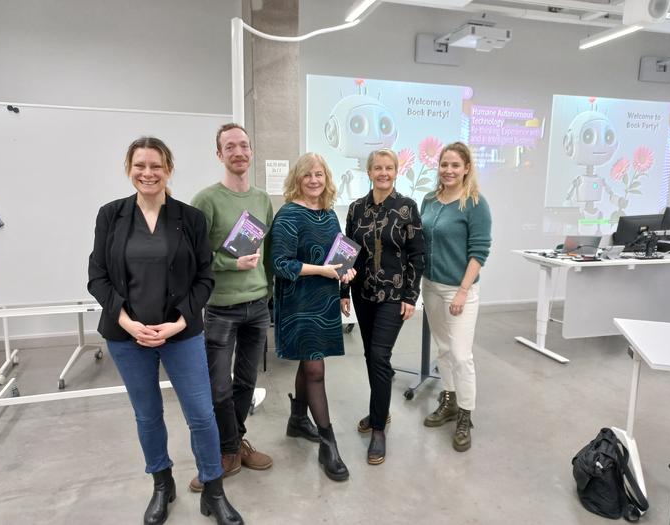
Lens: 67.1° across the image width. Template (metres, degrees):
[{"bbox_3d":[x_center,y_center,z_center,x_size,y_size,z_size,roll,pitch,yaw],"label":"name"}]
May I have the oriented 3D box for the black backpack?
[{"bbox_3d":[1.353,0.983,2.460,0.250,0.380,0.270,0,8,-5],"label":"black backpack"}]

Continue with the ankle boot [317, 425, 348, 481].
[{"bbox_3d":[-0.007,1.014,2.691,0.100,0.225,0.255,-4,9,-30],"label":"ankle boot"}]

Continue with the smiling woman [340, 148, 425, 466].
[{"bbox_3d":[0.271,0.228,2.924,0.480,1.720,0.400,2,8,10],"label":"smiling woman"}]

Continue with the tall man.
[{"bbox_3d":[-0.536,0.218,2.617,0.480,1.810,0.380,-1,8,-14],"label":"tall man"}]

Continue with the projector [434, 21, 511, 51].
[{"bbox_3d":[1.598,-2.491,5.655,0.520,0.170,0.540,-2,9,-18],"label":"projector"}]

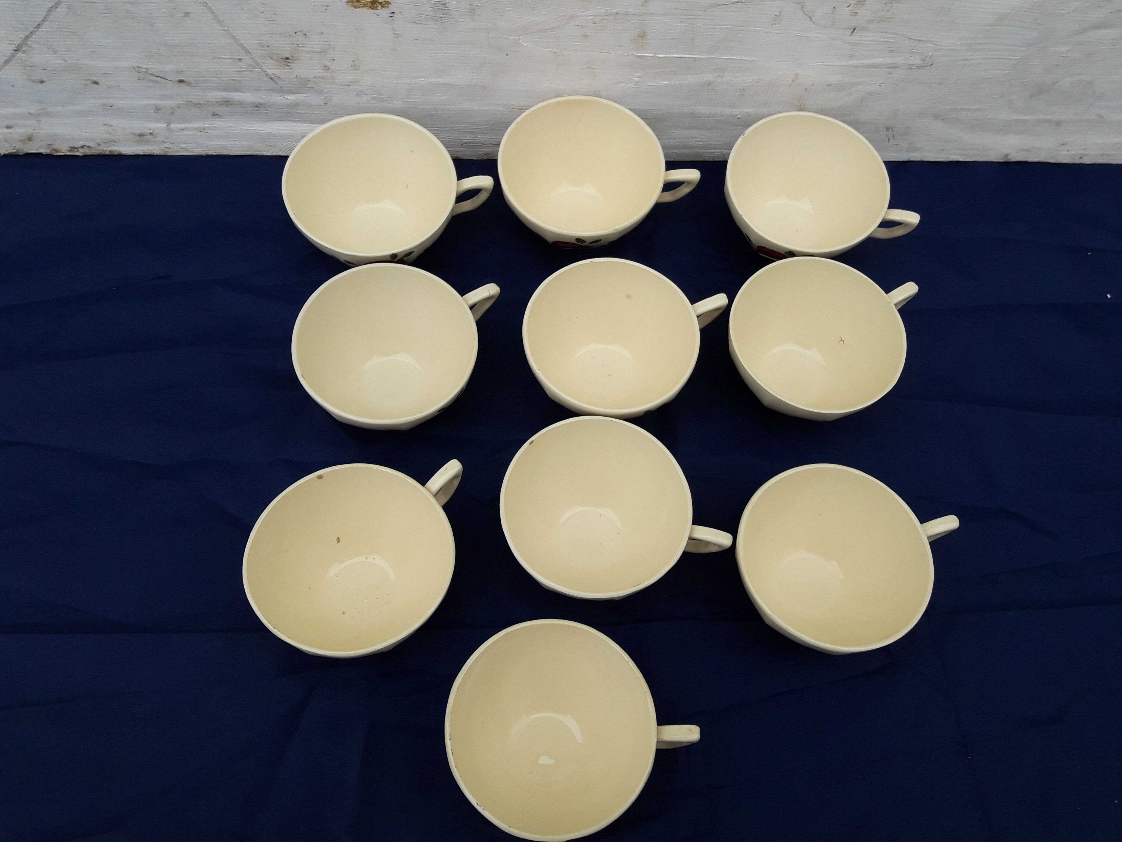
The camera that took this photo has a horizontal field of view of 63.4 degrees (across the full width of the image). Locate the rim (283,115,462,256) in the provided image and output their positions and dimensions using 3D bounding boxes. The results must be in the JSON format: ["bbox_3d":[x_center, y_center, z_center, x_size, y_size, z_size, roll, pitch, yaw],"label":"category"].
[{"bbox_3d":[-0.112,-0.127,0.551,0.100,0.056,0.100,-8,68,-7],"label":"rim"}]

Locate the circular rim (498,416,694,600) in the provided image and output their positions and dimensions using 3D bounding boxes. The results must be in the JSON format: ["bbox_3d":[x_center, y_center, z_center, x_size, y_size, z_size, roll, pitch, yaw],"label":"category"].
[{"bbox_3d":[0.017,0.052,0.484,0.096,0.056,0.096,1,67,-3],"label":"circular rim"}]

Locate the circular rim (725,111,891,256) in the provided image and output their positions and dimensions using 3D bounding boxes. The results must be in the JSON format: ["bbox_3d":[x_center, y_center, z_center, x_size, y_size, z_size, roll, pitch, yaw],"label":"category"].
[{"bbox_3d":[0.148,-0.135,0.572,0.100,0.052,0.100,1,68,-2],"label":"circular rim"}]

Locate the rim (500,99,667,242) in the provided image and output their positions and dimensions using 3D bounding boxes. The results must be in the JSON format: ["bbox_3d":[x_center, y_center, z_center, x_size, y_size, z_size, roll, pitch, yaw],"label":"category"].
[{"bbox_3d":[0.011,-0.146,0.566,0.100,0.048,0.100,0,68,-3],"label":"rim"}]

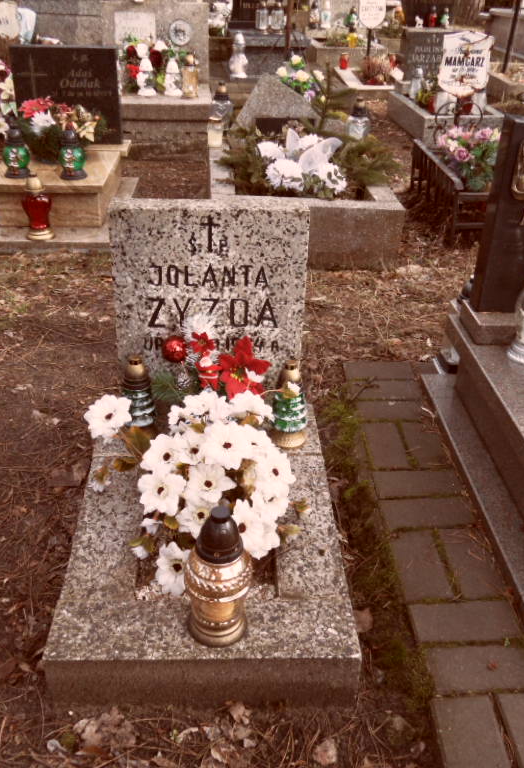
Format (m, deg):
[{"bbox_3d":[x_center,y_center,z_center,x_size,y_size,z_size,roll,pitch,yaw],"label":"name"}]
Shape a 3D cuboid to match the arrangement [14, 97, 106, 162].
[{"bbox_3d":[-0.882,-1.114,3.108,0.350,0.240,0.260,-1,33,-2],"label":"arrangement"}]

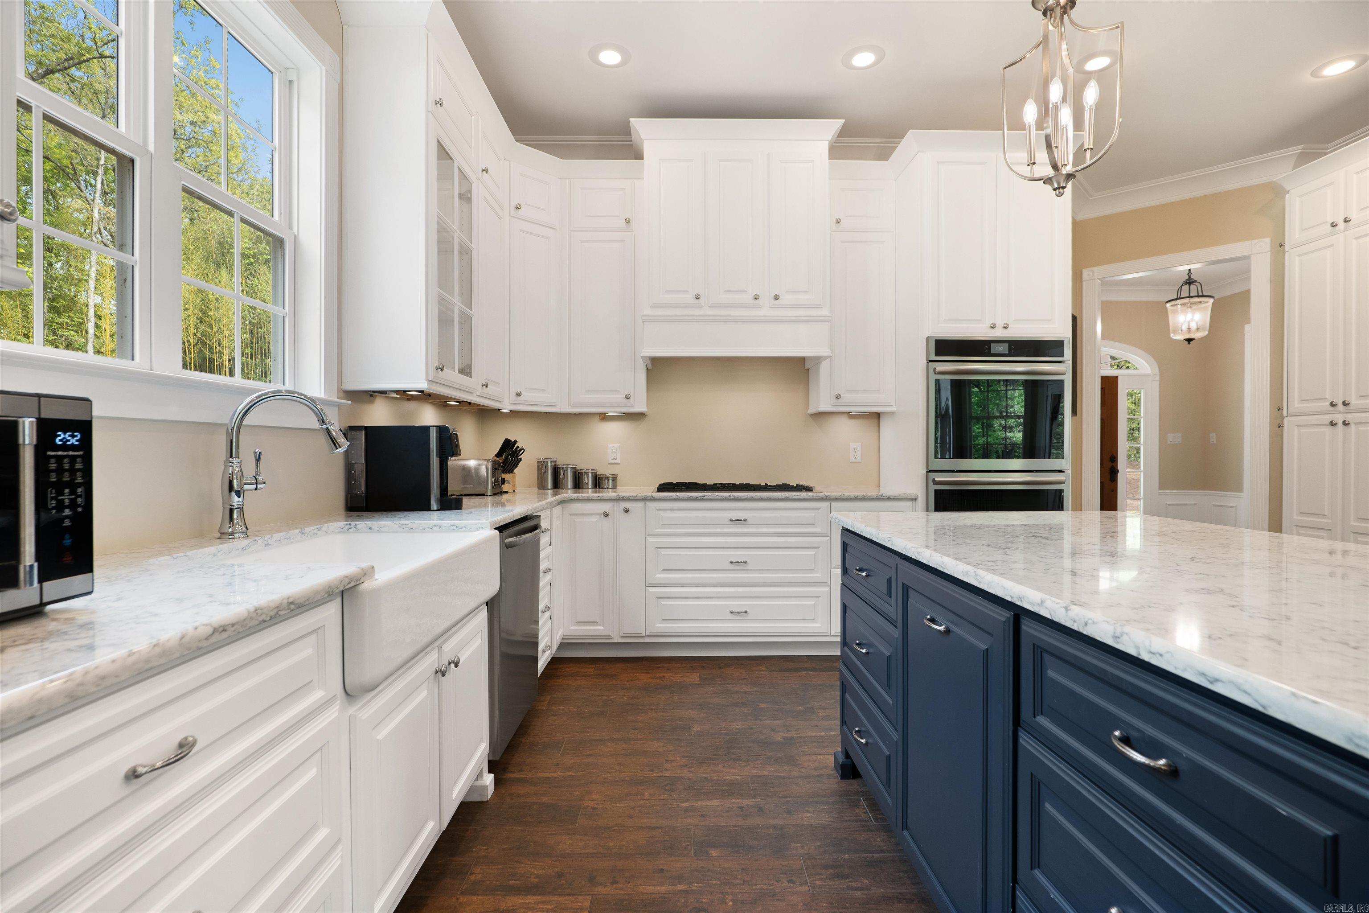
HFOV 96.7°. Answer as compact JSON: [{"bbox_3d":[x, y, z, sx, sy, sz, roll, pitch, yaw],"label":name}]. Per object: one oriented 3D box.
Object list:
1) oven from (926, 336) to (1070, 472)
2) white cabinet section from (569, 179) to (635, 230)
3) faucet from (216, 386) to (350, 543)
[{"bbox_3d":[1.660,-0.277,3.500,0.757,0.715,0.580,0,0,-1],"label":"oven"},{"bbox_3d":[-0.491,-1.490,3.772,0.386,0.307,0.330,0,0,-1],"label":"white cabinet section"},{"bbox_3d":[-1.075,0.014,1.636,0.294,0.388,0.127,0,0,-11],"label":"faucet"}]

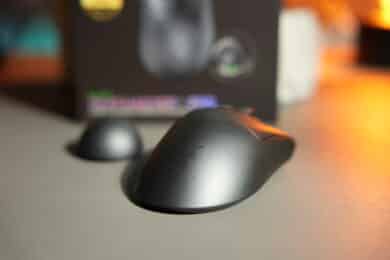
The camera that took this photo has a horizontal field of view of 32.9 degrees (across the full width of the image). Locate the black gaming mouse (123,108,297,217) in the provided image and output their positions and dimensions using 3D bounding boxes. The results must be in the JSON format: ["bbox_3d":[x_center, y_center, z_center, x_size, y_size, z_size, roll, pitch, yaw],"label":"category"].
[{"bbox_3d":[0.014,0.008,0.420,0.068,0.044,0.127,9,20,26],"label":"black gaming mouse"}]

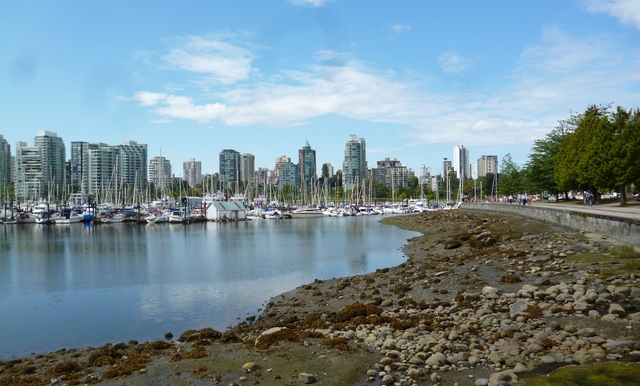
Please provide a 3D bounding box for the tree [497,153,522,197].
[{"bbox_3d":[53.080,-4.550,145.000,7.500,13.000,7.500,0,-1,20],"label":"tree"}]

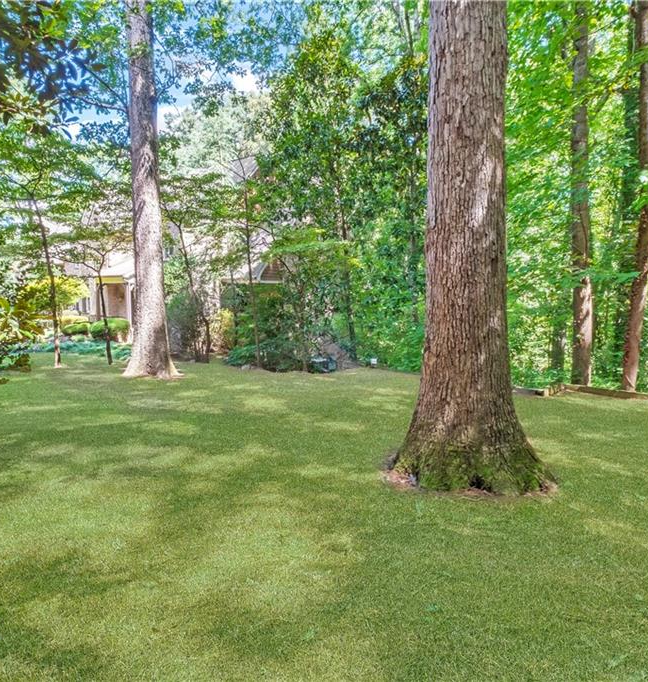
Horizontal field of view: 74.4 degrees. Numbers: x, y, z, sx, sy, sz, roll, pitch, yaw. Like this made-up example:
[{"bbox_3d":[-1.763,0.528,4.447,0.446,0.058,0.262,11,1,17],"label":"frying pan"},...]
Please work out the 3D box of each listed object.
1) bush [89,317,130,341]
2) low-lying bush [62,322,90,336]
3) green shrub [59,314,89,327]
[{"bbox_3d":[-8.300,-0.440,16.500,1.400,0.980,1.350,0,4,0],"label":"bush"},{"bbox_3d":[-10.400,-0.480,17.900,1.150,0.640,1.100,0,4,0],"label":"low-lying bush"},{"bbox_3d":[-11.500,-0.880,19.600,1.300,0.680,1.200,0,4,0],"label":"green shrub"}]

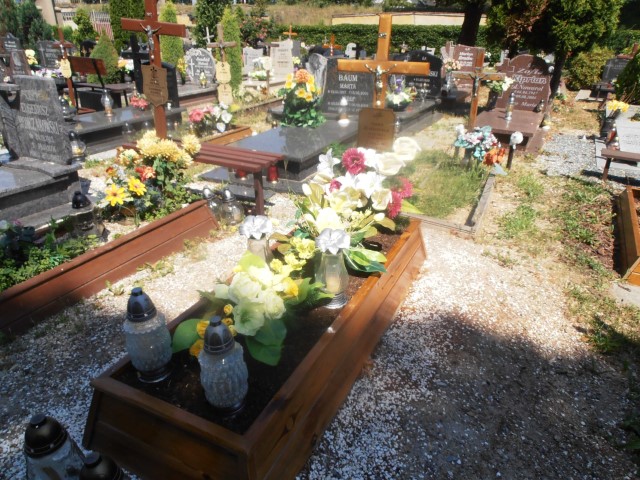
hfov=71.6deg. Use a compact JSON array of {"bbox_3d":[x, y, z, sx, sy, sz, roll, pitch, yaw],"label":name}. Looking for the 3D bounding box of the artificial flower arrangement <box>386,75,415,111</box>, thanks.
[{"bbox_3d":[1.143,-2.101,6.300,0.360,0.450,0.300,12,28,26],"label":"artificial flower arrangement"}]

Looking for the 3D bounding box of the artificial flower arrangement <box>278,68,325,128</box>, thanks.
[{"bbox_3d":[-0.215,-1.637,5.150,0.480,0.660,0.420,12,26,24],"label":"artificial flower arrangement"}]

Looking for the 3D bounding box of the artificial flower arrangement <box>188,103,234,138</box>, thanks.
[{"bbox_3d":[-1.418,-1.562,5.800,0.520,0.420,0.380,12,28,26],"label":"artificial flower arrangement"}]

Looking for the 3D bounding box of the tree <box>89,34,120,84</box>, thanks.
[{"bbox_3d":[-4.954,-4.126,10.200,0.750,1.250,0.750,12,26,24],"label":"tree"}]

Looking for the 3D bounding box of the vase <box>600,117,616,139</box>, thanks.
[{"bbox_3d":[3.706,-1.432,5.700,0.150,0.290,0.150,12,28,26],"label":"vase"}]

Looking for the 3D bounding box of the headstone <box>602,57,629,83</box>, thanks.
[{"bbox_3d":[6.950,-3.985,10.400,0.680,0.620,0.120,12,26,24],"label":"headstone"}]

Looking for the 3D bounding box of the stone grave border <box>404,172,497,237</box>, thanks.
[{"bbox_3d":[1.280,-0.485,4.200,0.680,0.100,1.800,11,27,24],"label":"stone grave border"}]

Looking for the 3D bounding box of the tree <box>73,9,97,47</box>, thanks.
[{"bbox_3d":[-9.023,-8.065,17.000,0.800,1.650,0.800,12,28,26],"label":"tree"}]

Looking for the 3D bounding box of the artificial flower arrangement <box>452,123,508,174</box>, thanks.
[{"bbox_3d":[1.726,-0.990,4.800,0.520,0.470,0.400,12,28,26],"label":"artificial flower arrangement"}]

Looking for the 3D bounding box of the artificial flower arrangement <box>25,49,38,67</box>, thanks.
[{"bbox_3d":[-7.347,-4.635,11.300,0.320,0.430,0.280,12,28,26],"label":"artificial flower arrangement"}]

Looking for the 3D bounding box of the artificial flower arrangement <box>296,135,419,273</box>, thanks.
[{"bbox_3d":[0.214,-0.208,2.600,0.660,0.600,0.520,12,26,24],"label":"artificial flower arrangement"}]

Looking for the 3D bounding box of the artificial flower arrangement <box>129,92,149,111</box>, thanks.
[{"bbox_3d":[-2.536,-1.935,6.200,0.250,0.250,0.220,12,26,24],"label":"artificial flower arrangement"}]

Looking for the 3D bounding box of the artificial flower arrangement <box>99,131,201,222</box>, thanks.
[{"bbox_3d":[-1.215,-0.444,3.200,0.600,0.560,0.500,12,26,24],"label":"artificial flower arrangement"}]

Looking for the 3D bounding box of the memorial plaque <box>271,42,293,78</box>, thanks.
[{"bbox_3d":[-0.831,-3.946,9.700,0.500,0.820,0.120,12,26,24],"label":"memorial plaque"}]

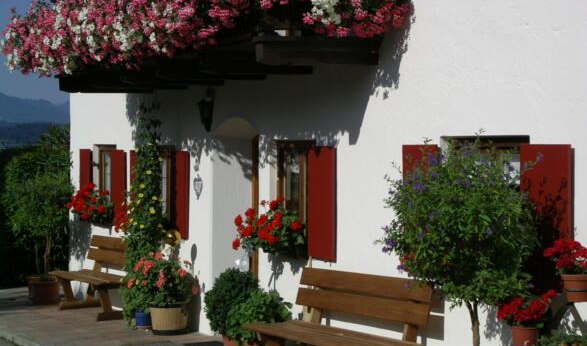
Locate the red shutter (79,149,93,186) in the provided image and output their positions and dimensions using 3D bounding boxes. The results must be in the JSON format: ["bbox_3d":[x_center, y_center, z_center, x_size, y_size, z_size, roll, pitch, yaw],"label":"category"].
[{"bbox_3d":[-2.590,0.164,17.730,0.040,0.910,0.460,0,1,-25],"label":"red shutter"}]

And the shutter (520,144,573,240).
[{"bbox_3d":[1.557,0.290,8.780,0.040,0.920,0.520,0,1,-25],"label":"shutter"}]

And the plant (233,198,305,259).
[{"bbox_3d":[-0.196,0.456,12.130,0.400,0.500,0.920,0,1,-22],"label":"plant"}]

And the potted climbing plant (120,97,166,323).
[{"bbox_3d":[-1.600,0.441,15.136,0.450,2.300,0.500,0,1,-22],"label":"potted climbing plant"}]

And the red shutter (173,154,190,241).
[{"bbox_3d":[-1.173,0.230,14.909,0.050,0.900,0.520,0,1,-22],"label":"red shutter"}]

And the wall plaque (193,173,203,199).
[{"bbox_3d":[-0.957,0.141,14.350,0.040,0.260,0.170,0,1,-25],"label":"wall plaque"}]

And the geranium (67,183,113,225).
[{"bbox_3d":[-2.558,0.396,17.899,0.400,0.520,0.920,0,1,-22],"label":"geranium"}]

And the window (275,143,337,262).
[{"bbox_3d":[0.104,0.234,11.895,0.140,0.970,1.220,0,1,-22],"label":"window"}]

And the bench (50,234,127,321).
[{"bbox_3d":[-2.250,1.187,16.270,0.620,0.870,1.880,0,1,-26],"label":"bench"}]

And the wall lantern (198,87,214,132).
[{"bbox_3d":[-0.853,-0.622,13.960,0.190,0.440,0.170,0,1,-22],"label":"wall lantern"}]

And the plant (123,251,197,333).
[{"bbox_3d":[-1.340,1.227,14.500,0.660,0.840,0.680,0,1,-25],"label":"plant"}]

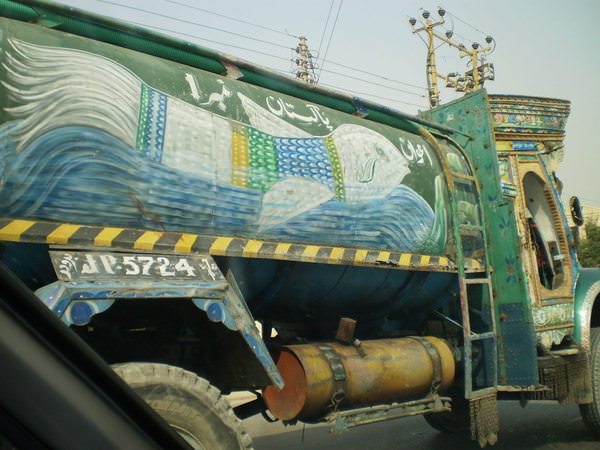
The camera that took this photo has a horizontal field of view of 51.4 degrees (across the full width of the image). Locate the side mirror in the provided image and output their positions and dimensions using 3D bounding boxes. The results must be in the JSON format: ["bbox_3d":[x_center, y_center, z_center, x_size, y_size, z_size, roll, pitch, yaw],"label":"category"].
[{"bbox_3d":[2.075,-0.101,4.682,0.045,0.220,0.110,1,-10,-19],"label":"side mirror"}]

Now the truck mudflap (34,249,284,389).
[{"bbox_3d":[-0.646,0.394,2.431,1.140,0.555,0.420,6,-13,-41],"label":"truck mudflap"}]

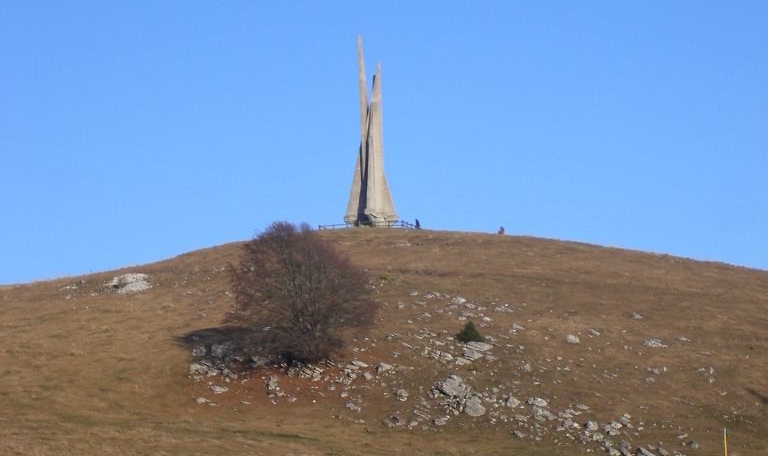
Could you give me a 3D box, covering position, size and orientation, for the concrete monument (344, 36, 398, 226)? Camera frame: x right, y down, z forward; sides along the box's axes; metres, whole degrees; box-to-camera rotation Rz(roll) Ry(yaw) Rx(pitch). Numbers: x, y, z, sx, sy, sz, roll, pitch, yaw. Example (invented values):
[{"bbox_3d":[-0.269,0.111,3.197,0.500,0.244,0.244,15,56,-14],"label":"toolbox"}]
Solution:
[{"bbox_3d":[-2.110,-16.230,480.000,9.100,32.500,9.000,-2,-5,6],"label":"concrete monument"}]

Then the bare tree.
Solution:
[{"bbox_3d":[-7.510,6.020,265.000,13.400,13.400,12.800,-1,-5,0],"label":"bare tree"}]

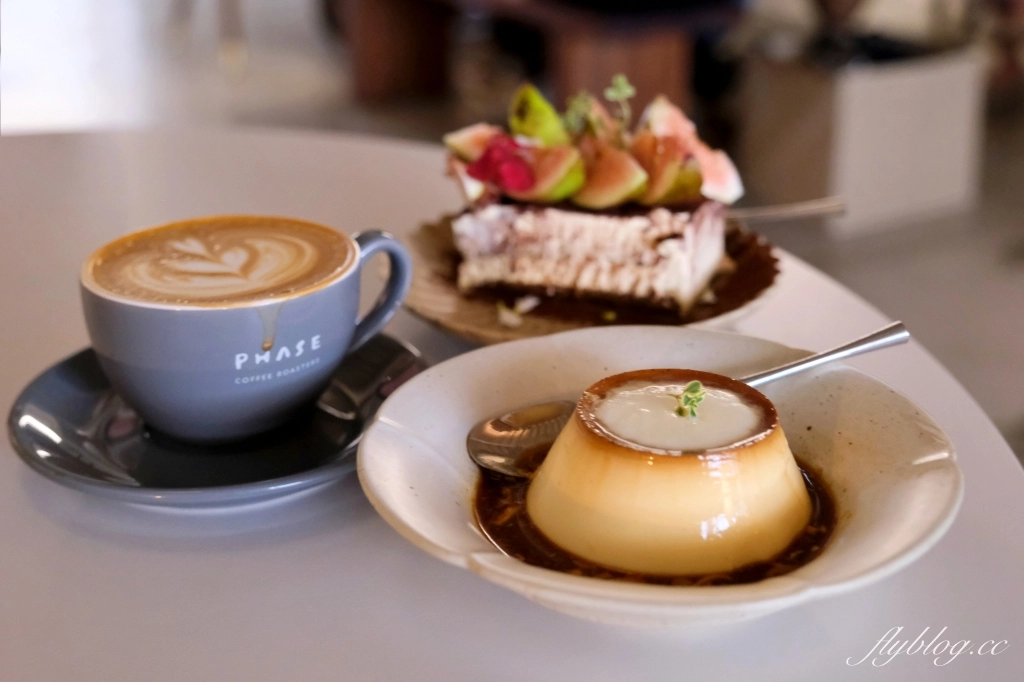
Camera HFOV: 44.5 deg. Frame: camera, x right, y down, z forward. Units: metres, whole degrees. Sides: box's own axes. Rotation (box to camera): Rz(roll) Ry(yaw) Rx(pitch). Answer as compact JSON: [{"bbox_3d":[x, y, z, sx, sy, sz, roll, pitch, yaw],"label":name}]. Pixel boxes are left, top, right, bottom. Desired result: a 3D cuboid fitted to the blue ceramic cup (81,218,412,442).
[{"bbox_3d":[-0.091,-0.003,0.456,0.118,0.059,0.096,-9,25,-18],"label":"blue ceramic cup"}]

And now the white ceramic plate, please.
[{"bbox_3d":[0.046,0.043,0.404,0.186,0.031,0.186,-1,23,0],"label":"white ceramic plate"}]

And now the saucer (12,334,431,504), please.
[{"bbox_3d":[-0.105,0.025,0.463,0.150,0.017,0.150,0,23,0],"label":"saucer"}]

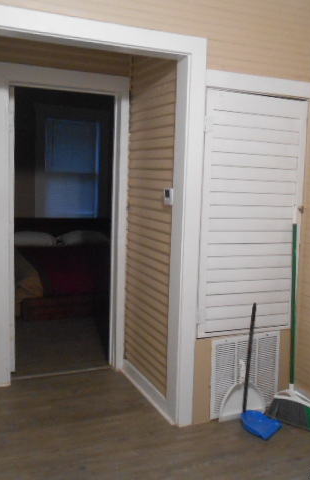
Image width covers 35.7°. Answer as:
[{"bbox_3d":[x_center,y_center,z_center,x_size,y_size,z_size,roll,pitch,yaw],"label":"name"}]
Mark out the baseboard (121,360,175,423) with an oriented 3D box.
[{"bbox_3d":[-0.064,0.988,3.236,0.022,0.115,0.885,-1,7,-23],"label":"baseboard"}]

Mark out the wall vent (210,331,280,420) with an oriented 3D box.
[{"bbox_3d":[0.566,0.835,2.954,0.492,0.490,0.022,-1,7,-23],"label":"wall vent"}]

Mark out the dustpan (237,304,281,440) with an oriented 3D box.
[{"bbox_3d":[0.623,0.744,2.806,0.220,0.735,0.230,7,8,38],"label":"dustpan"}]

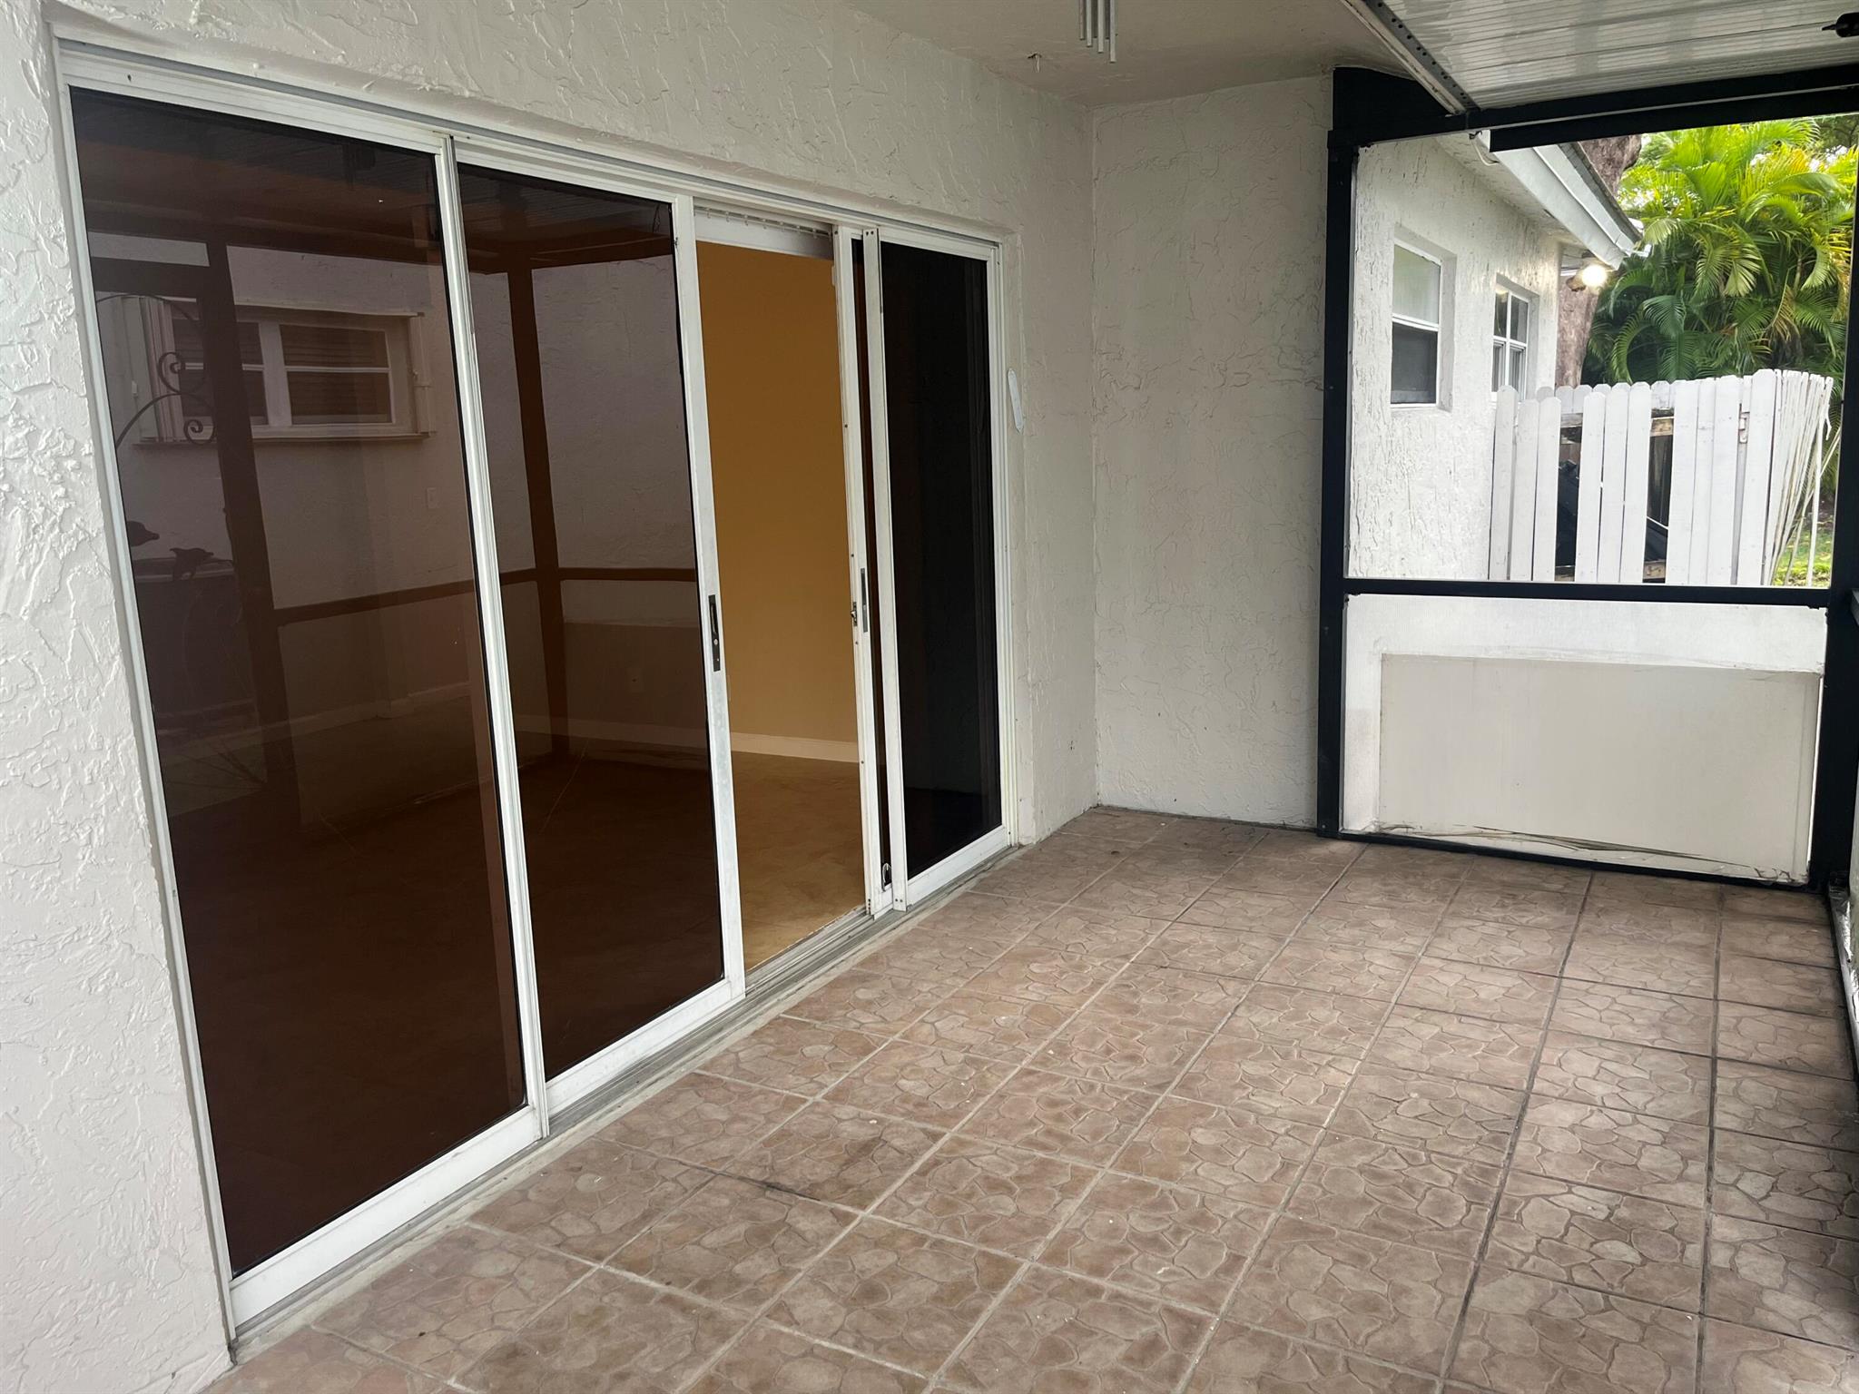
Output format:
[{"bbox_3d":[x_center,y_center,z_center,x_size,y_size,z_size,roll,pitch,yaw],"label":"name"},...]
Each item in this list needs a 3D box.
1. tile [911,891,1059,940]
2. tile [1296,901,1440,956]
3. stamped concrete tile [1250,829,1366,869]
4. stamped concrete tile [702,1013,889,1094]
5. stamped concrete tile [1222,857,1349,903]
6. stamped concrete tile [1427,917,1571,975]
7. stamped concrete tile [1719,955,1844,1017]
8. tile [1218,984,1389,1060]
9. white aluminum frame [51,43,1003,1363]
[{"bbox_3d":[0.177,0.673,4.231,0.332,0.025,0.332,4,12,29],"label":"tile"},{"bbox_3d":[1.263,0.676,4.019,0.332,0.025,0.332,4,12,29],"label":"tile"},{"bbox_3d":[1.299,0.528,4.782,0.332,0.025,0.332,4,12,29],"label":"stamped concrete tile"},{"bbox_3d":[-0.316,0.859,3.319,0.317,0.020,0.328,4,13,29],"label":"stamped concrete tile"},{"bbox_3d":[1.140,0.593,4.476,0.332,0.025,0.332,4,12,29],"label":"stamped concrete tile"},{"bbox_3d":[1.558,0.690,3.823,0.331,0.020,0.331,4,13,29],"label":"stamped concrete tile"},{"bbox_3d":[2.132,0.730,3.502,0.262,0.020,0.324,4,13,29],"label":"stamped concrete tile"},{"bbox_3d":[0.922,0.802,3.422,0.332,0.025,0.332,4,12,29],"label":"tile"},{"bbox_3d":[-0.523,-0.203,3.460,0.150,2.036,3.003,4,12,29],"label":"white aluminum frame"}]

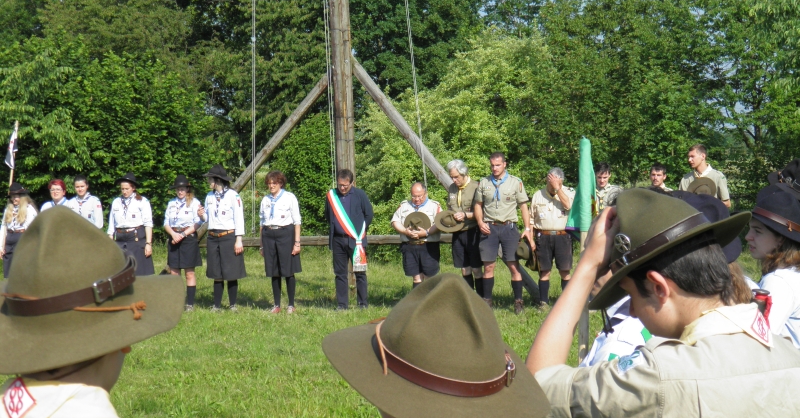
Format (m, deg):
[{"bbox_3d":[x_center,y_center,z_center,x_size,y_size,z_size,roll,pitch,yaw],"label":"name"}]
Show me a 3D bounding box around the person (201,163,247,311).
[{"bbox_3d":[-2.058,0.336,16.900,0.530,1.740,0.400,1,2,25],"label":"person"}]

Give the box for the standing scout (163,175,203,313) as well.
[{"bbox_3d":[-2.561,0.408,16.950,0.460,1.610,0.380,0,2,9],"label":"standing scout"}]

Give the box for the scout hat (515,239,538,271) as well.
[{"bbox_3d":[1.477,0.527,16.600,0.140,0.360,0.340,-10,-3,-27],"label":"scout hat"}]

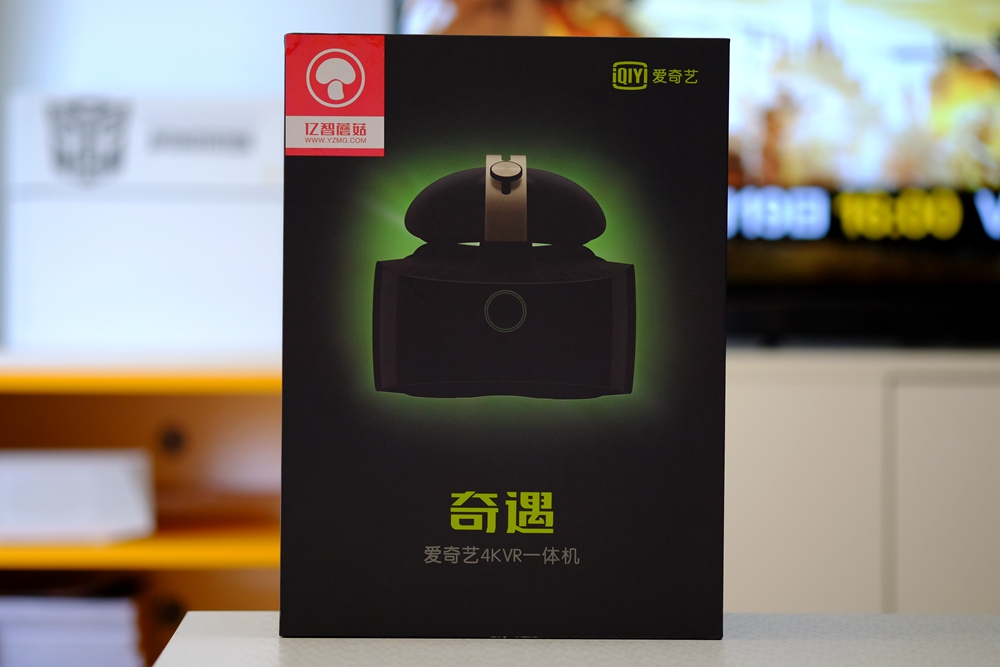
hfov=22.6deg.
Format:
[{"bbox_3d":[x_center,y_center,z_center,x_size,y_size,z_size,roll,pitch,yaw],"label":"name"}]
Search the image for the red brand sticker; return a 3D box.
[{"bbox_3d":[-0.101,-0.146,1.540,0.061,0.075,0.001,0,2,-2],"label":"red brand sticker"}]

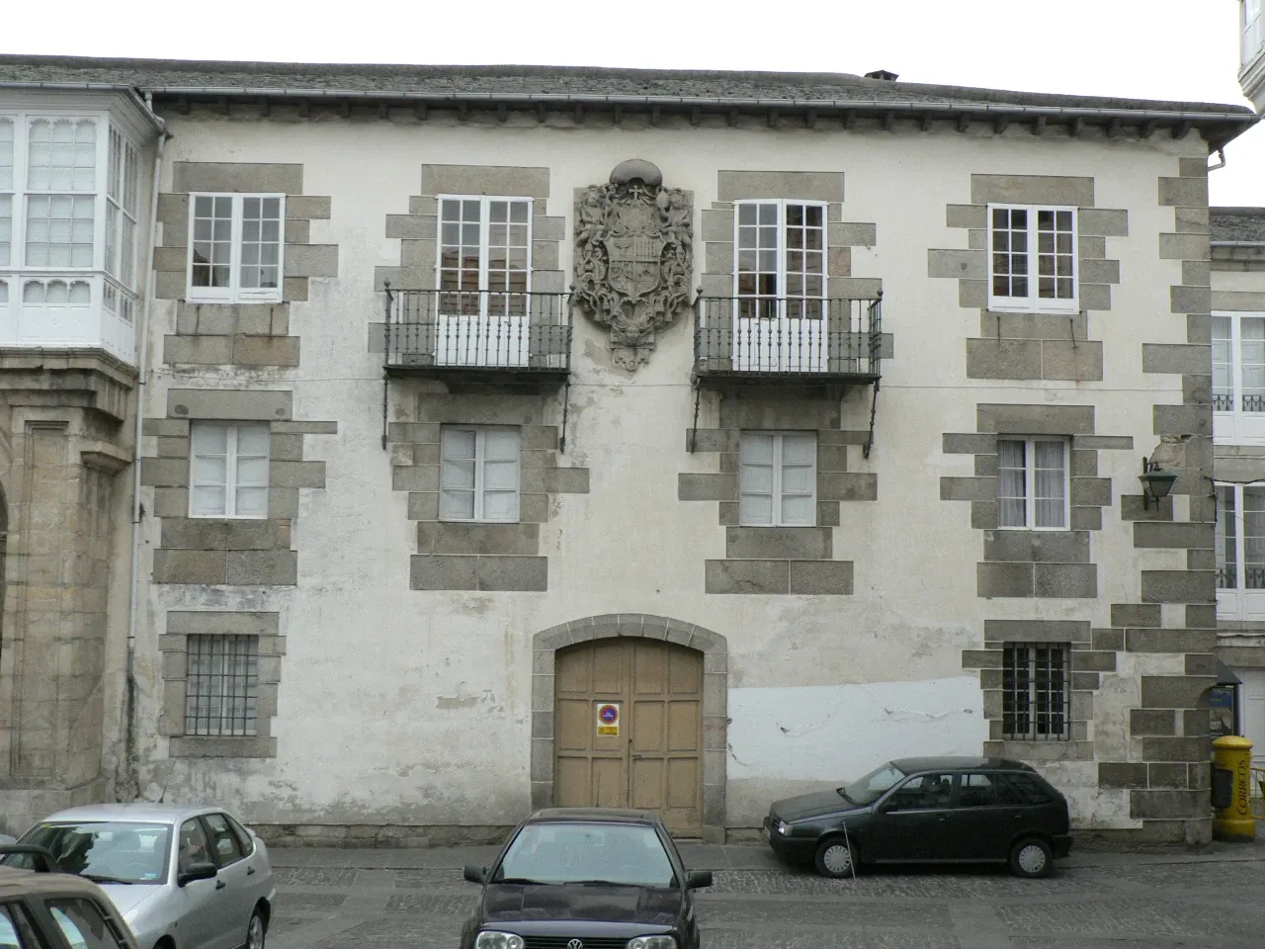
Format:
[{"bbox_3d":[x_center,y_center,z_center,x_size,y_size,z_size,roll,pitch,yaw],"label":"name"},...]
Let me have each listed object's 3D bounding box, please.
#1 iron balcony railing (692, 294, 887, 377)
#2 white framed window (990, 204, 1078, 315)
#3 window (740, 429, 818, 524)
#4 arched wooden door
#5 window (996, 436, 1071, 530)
[{"bbox_3d":[2.235,-1.935,24.942,2.655,1.133,0.780,1,-5,-1],"label":"iron balcony railing"},{"bbox_3d":[5.964,-3.206,25.557,1.321,1.611,0.120,1,-5,-1],"label":"white framed window"},{"bbox_3d":[2.139,0.066,25.289,1.134,1.376,0.120,1,-5,-1],"label":"window"},{"bbox_3d":[-0.056,3.825,25.036,2.191,2.897,0.140,1,-5,-2],"label":"arched wooden door"},{"bbox_3d":[5.945,0.123,25.460,1.089,1.411,0.120,1,-5,-2],"label":"window"}]

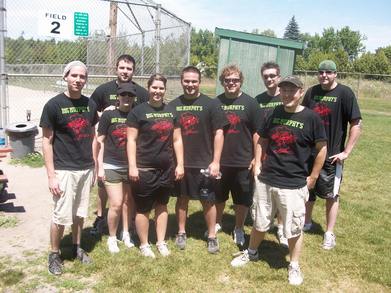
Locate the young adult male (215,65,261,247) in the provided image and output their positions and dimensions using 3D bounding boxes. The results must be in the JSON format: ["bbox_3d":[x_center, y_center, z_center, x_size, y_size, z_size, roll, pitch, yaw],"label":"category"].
[{"bbox_3d":[0.427,0.083,3.926,0.560,1.790,0.420,3,12,9],"label":"young adult male"}]

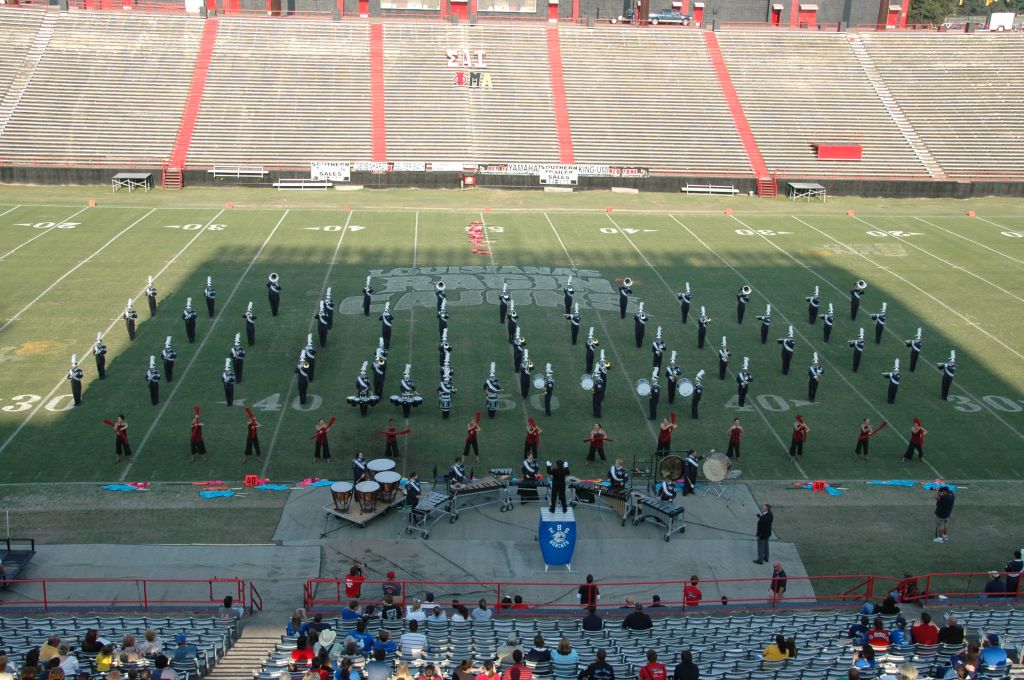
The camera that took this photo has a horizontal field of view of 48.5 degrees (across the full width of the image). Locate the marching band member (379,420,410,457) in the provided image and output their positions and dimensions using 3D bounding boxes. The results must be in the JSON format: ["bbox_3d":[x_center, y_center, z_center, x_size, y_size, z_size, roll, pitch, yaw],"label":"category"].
[{"bbox_3d":[-4.082,3.408,39.100,1.100,1.520,0.450,0,17,-4],"label":"marching band member"}]

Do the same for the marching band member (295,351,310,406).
[{"bbox_3d":[-7.946,1.467,43.205,0.600,2.140,0.680,-2,18,-12],"label":"marching band member"}]

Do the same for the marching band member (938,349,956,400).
[{"bbox_3d":[17.373,1.403,45.391,0.620,2.080,0.440,0,17,-4],"label":"marching band member"}]

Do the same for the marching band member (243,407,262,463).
[{"bbox_3d":[-8.722,3.235,38.122,0.700,1.930,0.500,0,17,-4],"label":"marching band member"}]

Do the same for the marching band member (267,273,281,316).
[{"bbox_3d":[-11.278,-2.106,53.963,0.660,2.080,0.800,0,17,-4],"label":"marching band member"}]

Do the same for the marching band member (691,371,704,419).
[{"bbox_3d":[7.164,2.115,43.887,0.500,1.958,0.580,-3,17,-13],"label":"marching band member"}]

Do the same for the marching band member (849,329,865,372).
[{"bbox_3d":[14.991,0.422,49.688,0.742,2.029,0.515,0,17,-4],"label":"marching band member"}]

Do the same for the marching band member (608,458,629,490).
[{"bbox_3d":[3.424,4.607,36.359,0.620,1.717,0.500,4,17,8],"label":"marching band member"}]

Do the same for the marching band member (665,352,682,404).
[{"bbox_3d":[6.331,1.473,44.407,0.610,2.186,0.500,-1,17,-9],"label":"marching band member"}]

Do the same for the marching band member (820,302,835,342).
[{"bbox_3d":[14.512,-0.764,52.174,0.600,1.870,0.520,4,17,7],"label":"marching band member"}]

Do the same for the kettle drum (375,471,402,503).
[{"bbox_3d":[-3.856,4.648,35.366,0.800,0.800,0.800,0,17,-4],"label":"kettle drum"}]

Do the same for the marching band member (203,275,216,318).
[{"bbox_3d":[-14.587,-2.080,55.069,0.530,2.055,0.500,-3,17,-13],"label":"marching band member"}]

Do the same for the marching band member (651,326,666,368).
[{"bbox_3d":[6.168,0.467,47.517,0.600,2.147,0.500,-1,17,-9],"label":"marching band member"}]

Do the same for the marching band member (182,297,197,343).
[{"bbox_3d":[-14.124,-0.790,49.870,0.620,2.020,0.520,-1,17,-9],"label":"marching band member"}]

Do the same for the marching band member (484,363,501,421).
[{"bbox_3d":[-0.724,1.921,42.736,0.650,2.120,0.750,0,17,-4],"label":"marching band member"}]

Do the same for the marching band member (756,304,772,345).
[{"bbox_3d":[11.796,-0.745,53.188,0.650,1.901,0.420,3,17,6],"label":"marching band member"}]

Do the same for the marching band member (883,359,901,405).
[{"bbox_3d":[15.372,1.662,46.026,0.640,1.891,0.400,3,17,6],"label":"marching band member"}]

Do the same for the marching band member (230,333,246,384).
[{"bbox_3d":[-10.923,0.736,45.380,0.620,2.117,0.520,0,17,-4],"label":"marching band member"}]

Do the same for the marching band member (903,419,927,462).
[{"bbox_3d":[14.406,3.575,40.618,0.780,1.619,0.420,2,17,1],"label":"marching band member"}]

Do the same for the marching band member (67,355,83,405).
[{"bbox_3d":[-16.332,1.516,42.571,0.600,2.040,0.580,-1,17,-9],"label":"marching band member"}]

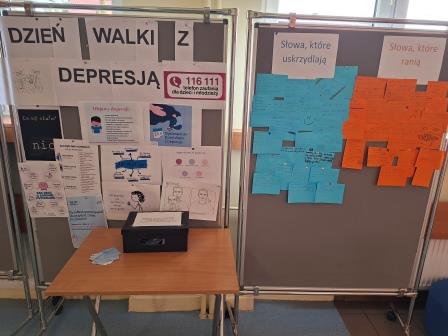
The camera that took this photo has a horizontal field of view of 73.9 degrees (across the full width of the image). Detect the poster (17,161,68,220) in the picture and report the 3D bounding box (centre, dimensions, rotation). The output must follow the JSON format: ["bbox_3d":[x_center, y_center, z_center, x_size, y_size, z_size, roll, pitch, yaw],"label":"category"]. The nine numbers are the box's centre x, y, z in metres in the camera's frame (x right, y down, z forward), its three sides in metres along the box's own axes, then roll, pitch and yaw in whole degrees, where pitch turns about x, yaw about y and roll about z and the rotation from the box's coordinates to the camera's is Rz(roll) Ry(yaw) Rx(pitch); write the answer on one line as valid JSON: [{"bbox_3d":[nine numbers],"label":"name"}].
[{"bbox_3d":[-0.932,0.117,1.548,0.210,0.297,0.010,-2,15,3],"label":"poster"}]

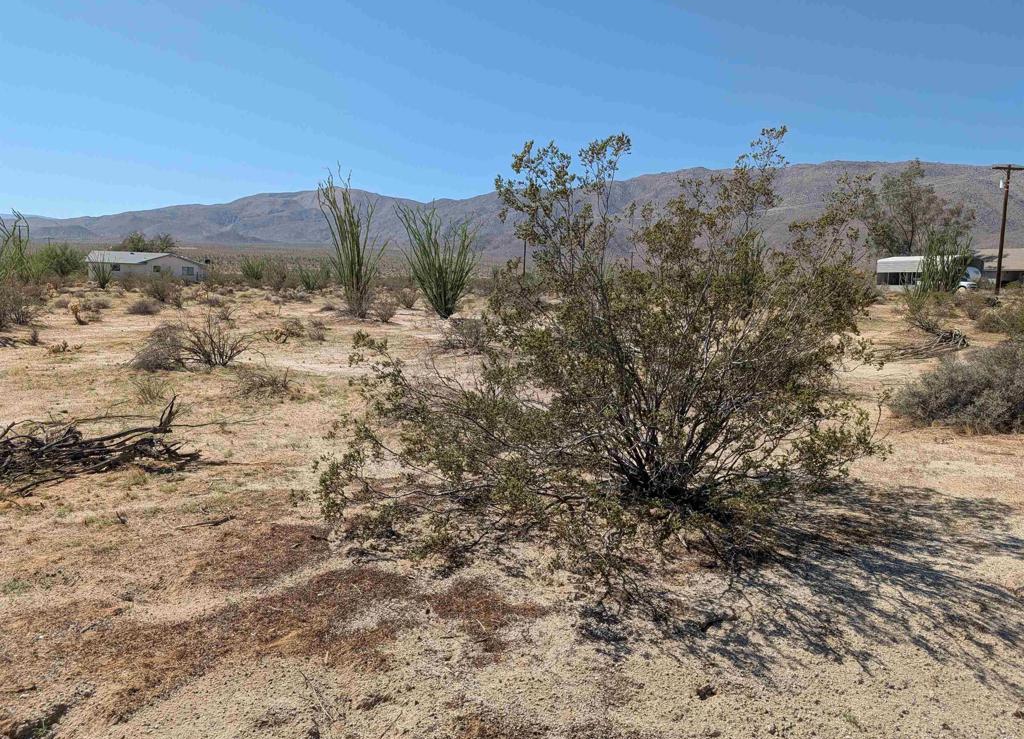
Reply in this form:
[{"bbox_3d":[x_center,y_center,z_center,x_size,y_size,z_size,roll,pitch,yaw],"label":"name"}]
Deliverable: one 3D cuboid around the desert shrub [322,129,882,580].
[{"bbox_3d":[0.624,-0.354,4.801,3.650,2.500,2.700,1,8,0],"label":"desert shrub"}]

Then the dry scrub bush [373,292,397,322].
[{"bbox_3d":[-3.879,-1.870,21.800,0.785,0.952,0.746,-1,8,-10],"label":"dry scrub bush"}]

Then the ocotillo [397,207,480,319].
[{"bbox_3d":[-2.515,-3.646,24.000,2.753,3.733,2.478,0,8,-6],"label":"ocotillo"}]

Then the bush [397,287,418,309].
[{"bbox_3d":[-4.113,-2.838,28.000,0.850,0.842,0.808,0,8,-8],"label":"bush"}]

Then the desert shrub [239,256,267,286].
[{"bbox_3d":[-21.159,-7.989,58.000,2.060,2.390,1.957,-2,9,-20],"label":"desert shrub"}]

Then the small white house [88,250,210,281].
[{"bbox_3d":[-55.190,-15.597,108.207,12.600,4.191,9.800,5,9,28],"label":"small white house"}]

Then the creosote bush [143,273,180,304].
[{"bbox_3d":[-17.696,-4.101,36.000,1.636,1.572,1.472,-3,9,-26],"label":"creosote bush"}]

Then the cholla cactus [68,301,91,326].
[{"bbox_3d":[-12.163,-1.605,20.000,0.489,0.657,0.416,-4,9,-31],"label":"cholla cactus"}]

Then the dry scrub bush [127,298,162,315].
[{"bbox_3d":[-12.760,-2.192,24.700,1.085,0.523,0.922,-3,9,-27],"label":"dry scrub bush"}]

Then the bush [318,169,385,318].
[{"bbox_3d":[-5.055,-3.901,22.500,1.952,4.500,1.757,-1,8,-13],"label":"bush"}]

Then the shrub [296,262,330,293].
[{"bbox_3d":[-12.972,-6.016,46.500,2.093,1.912,1.884,-2,8,-15],"label":"shrub"}]

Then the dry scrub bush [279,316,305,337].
[{"bbox_3d":[-5.396,-1.052,17.400,0.608,0.475,0.547,-2,8,-17],"label":"dry scrub bush"}]

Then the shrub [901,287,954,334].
[{"bbox_3d":[11.337,-1.610,19.400,1.272,1.270,1.081,5,9,30],"label":"shrub"}]

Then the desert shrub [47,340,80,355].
[{"bbox_3d":[-8.323,-0.410,13.200,0.520,0.226,0.416,-4,9,-32],"label":"desert shrub"}]

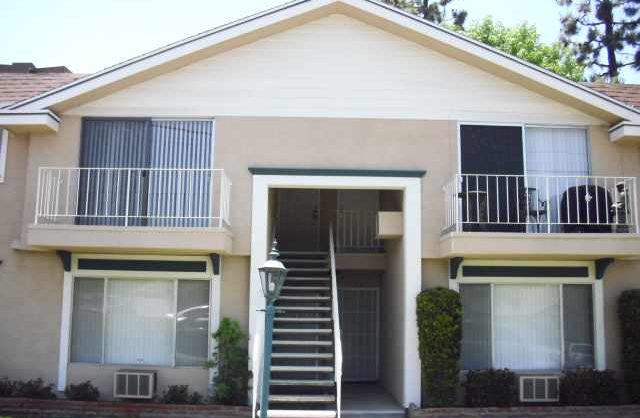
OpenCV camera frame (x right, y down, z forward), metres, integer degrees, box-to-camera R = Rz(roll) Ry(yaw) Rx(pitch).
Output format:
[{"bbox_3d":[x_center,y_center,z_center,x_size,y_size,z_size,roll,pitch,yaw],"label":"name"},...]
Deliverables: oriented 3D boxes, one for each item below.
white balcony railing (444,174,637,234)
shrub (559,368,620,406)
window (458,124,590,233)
[{"bbox_3d":[3.523,0.002,11.461,2.833,0.922,1.082,1,-9,-1],"label":"white balcony railing"},{"bbox_3d":[4.378,2.920,11.448,0.959,0.640,0.650,1,-9,-1],"label":"shrub"},{"bbox_3d":[3.632,-0.504,12.417,2.380,2.030,0.120,1,-8,0],"label":"window"}]

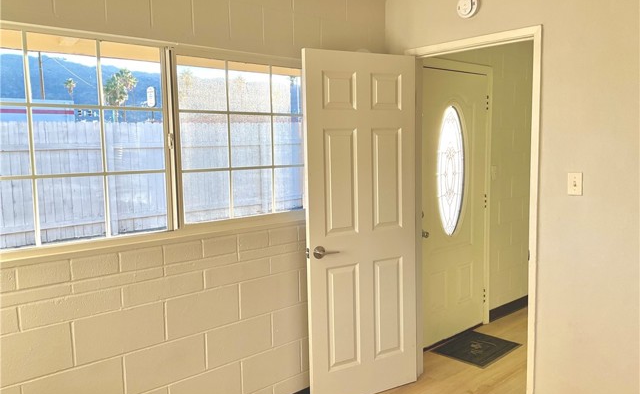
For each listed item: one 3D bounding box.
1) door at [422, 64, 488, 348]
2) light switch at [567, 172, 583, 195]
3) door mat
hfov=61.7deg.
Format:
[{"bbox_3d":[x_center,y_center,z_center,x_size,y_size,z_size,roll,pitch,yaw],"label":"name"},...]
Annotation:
[{"bbox_3d":[0.996,0.077,4.091,0.914,2.030,0.050,-6,7,-42],"label":"door"},{"bbox_3d":[1.243,-0.060,2.616,0.013,0.115,0.071,-6,7,-42],"label":"light switch"},{"bbox_3d":[1.166,1.118,3.980,0.585,0.010,0.450,-6,7,-42],"label":"door mat"}]

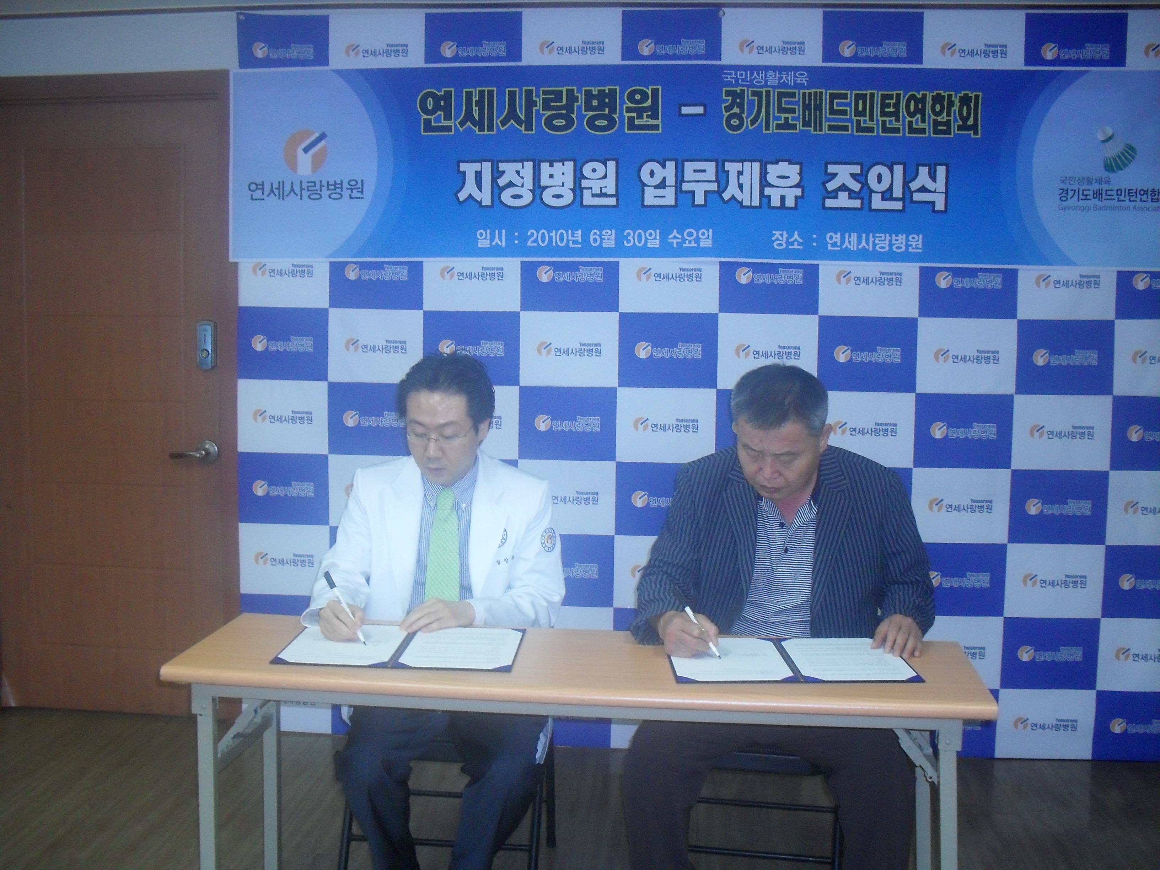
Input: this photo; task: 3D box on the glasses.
[{"bbox_3d":[-0.272,-0.016,2.680,0.137,0.041,0.140,0,20,20],"label":"glasses"}]

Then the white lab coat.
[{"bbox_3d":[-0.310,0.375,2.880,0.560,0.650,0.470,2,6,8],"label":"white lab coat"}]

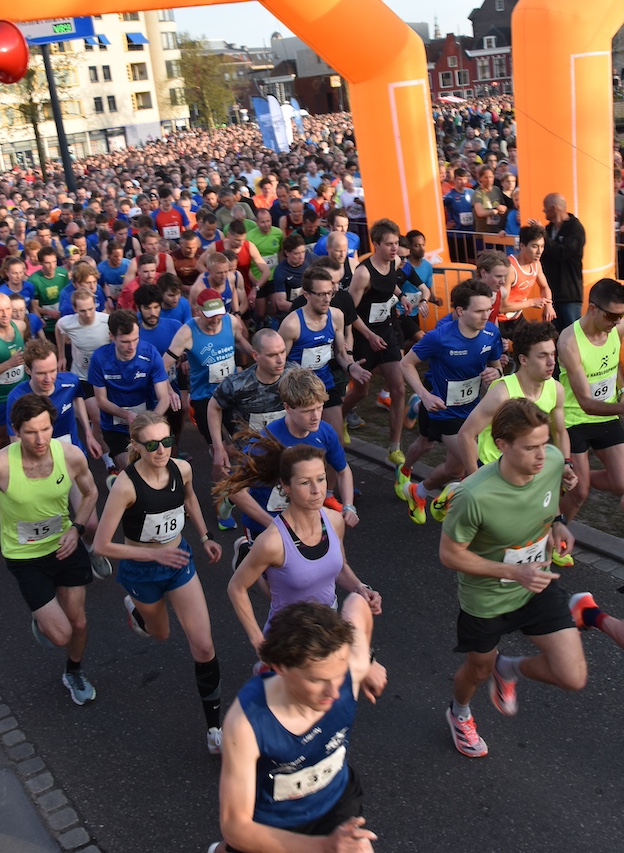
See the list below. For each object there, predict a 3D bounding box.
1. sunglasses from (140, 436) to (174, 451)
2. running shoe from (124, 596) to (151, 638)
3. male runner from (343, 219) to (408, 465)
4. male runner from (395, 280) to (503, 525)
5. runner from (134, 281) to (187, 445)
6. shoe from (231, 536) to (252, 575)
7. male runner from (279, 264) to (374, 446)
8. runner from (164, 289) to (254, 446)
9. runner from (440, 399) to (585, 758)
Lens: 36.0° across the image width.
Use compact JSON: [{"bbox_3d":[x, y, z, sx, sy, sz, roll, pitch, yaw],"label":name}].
[{"bbox_3d":[-0.636,0.065,3.900,0.145,0.050,0.140,-16,21,-28],"label":"sunglasses"},{"bbox_3d":[-0.881,0.970,4.863,0.100,0.265,0.115,-17,2,-29],"label":"running shoe"},{"bbox_3d":[0.550,-0.646,7.349,0.580,1.830,0.750,-17,22,-29],"label":"male runner"},{"bbox_3d":[0.908,-0.072,6.084,0.600,1.720,0.850,-19,23,-35],"label":"male runner"},{"bbox_3d":[-1.055,-0.273,7.259,0.560,1.690,0.650,-13,20,-23],"label":"runner"},{"bbox_3d":[-0.381,0.717,5.294,0.100,0.285,0.120,-17,42,-29],"label":"shoe"},{"bbox_3d":[0.054,-0.278,6.941,0.660,1.780,0.850,-17,20,-27],"label":"male runner"},{"bbox_3d":[-0.682,-0.193,6.936,0.620,1.680,0.700,-14,21,-25],"label":"runner"},{"bbox_3d":[0.753,0.700,3.726,0.600,1.760,0.860,-17,21,-28],"label":"runner"}]

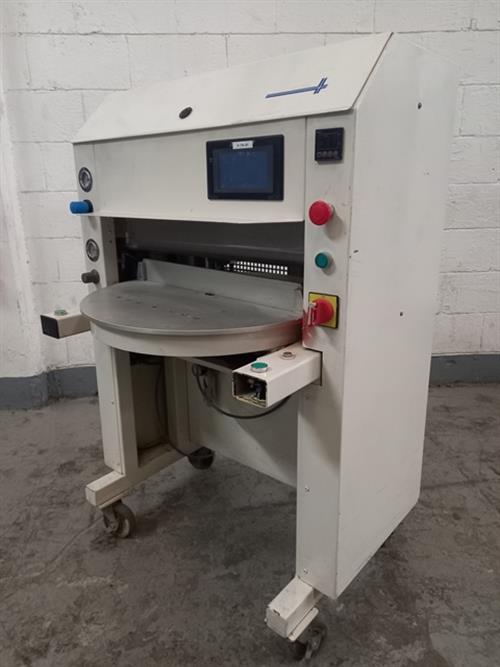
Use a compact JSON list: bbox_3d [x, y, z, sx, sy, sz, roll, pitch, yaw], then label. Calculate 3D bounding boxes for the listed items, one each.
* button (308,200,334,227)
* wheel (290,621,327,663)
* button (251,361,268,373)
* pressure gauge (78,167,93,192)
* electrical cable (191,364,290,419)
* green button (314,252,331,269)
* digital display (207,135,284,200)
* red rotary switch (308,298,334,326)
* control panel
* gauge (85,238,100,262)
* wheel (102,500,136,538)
[{"bbox_3d":[0.126,-0.204,0.816,0.041,0.041,0.037,12,21,39],"label":"button"},{"bbox_3d":[0.129,0.710,1.111,0.100,0.120,0.050,12,21,37],"label":"wheel"},{"bbox_3d":[0.016,0.058,0.816,0.029,0.012,0.029,-1,16,0],"label":"button"},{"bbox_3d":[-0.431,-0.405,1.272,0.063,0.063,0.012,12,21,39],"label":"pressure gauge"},{"bbox_3d":[-0.050,0.173,1.385,0.380,0.150,0.100,12,21,39],"label":"electrical cable"},{"bbox_3d":[0.128,-0.129,0.862,0.027,0.028,0.014,12,21,37],"label":"green button"},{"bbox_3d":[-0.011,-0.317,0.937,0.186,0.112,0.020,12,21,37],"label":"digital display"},{"bbox_3d":[0.126,-0.039,0.873,0.042,0.046,0.032,12,21,37],"label":"red rotary switch"},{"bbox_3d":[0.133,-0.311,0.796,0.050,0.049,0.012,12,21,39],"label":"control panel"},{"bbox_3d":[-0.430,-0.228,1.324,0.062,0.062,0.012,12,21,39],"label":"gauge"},{"bbox_3d":[-0.418,0.579,1.527,0.120,0.150,0.072,12,21,39],"label":"wheel"}]

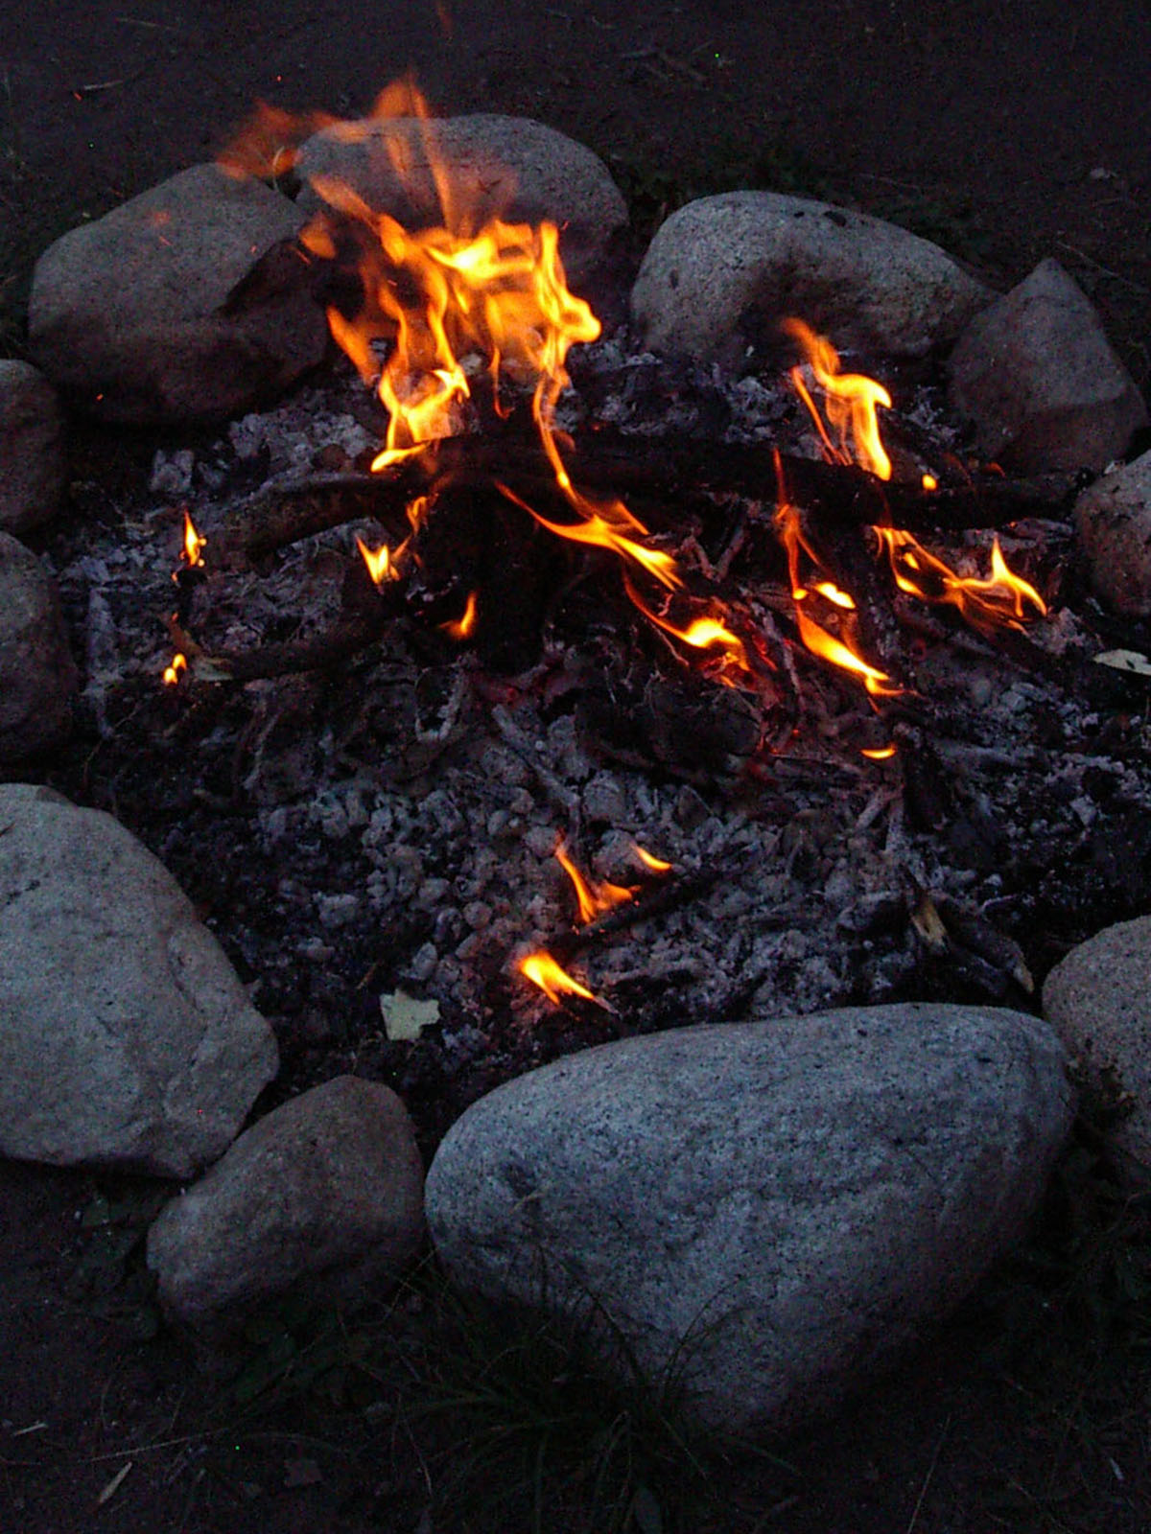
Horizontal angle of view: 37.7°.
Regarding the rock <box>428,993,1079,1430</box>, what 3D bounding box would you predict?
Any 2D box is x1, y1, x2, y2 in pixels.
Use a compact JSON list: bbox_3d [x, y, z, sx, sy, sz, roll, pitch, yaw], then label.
[{"bbox_3d":[0.124,0.317,1.200,0.460,0.250,0.275,-8,44,-9],"label":"rock"}]

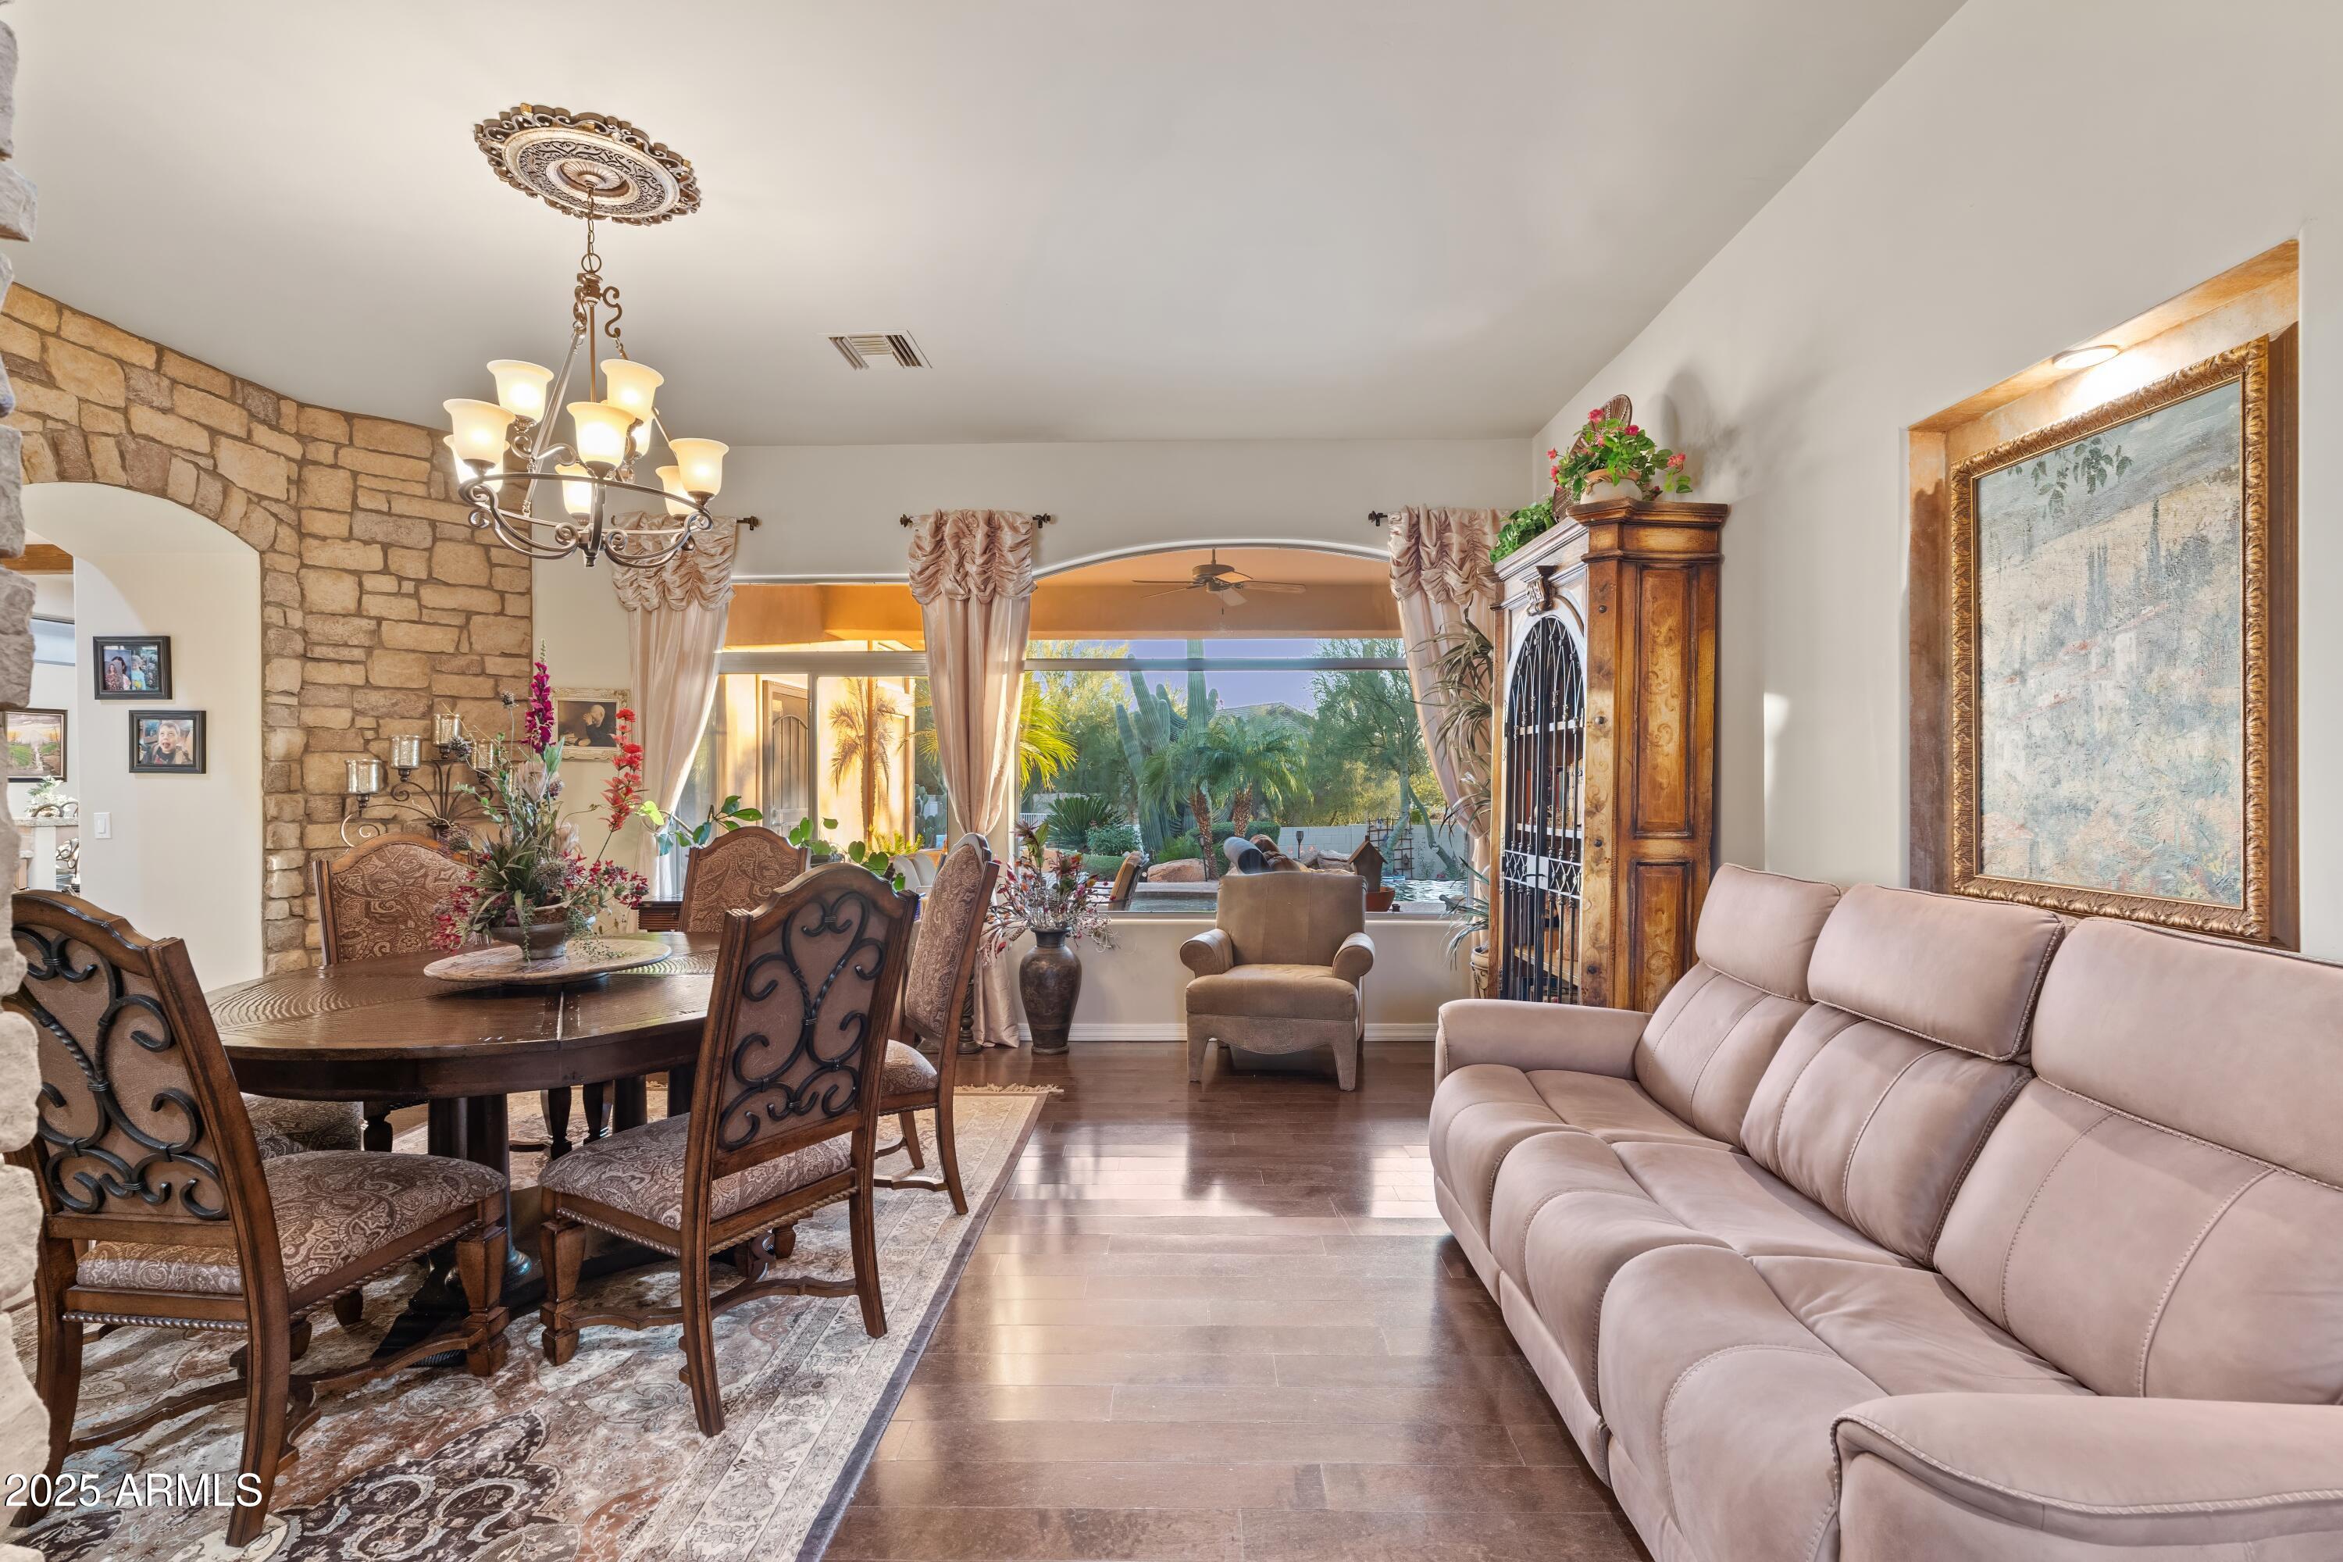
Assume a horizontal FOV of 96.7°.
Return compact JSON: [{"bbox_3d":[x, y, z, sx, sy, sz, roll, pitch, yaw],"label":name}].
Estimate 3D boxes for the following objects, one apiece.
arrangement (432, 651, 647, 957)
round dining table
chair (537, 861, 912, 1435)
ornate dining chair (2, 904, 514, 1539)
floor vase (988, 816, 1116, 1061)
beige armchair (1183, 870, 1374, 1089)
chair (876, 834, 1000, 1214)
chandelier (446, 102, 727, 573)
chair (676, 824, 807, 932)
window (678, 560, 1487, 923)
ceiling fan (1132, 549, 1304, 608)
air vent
[{"bbox_3d":[-1.770,0.070,2.930,0.540,0.860,0.460,0,0,-1],"label":"arrangement"},{"bbox_3d":[-1.734,0.960,2.991,1.620,0.770,1.620,0,0,0],"label":"round dining table"},{"bbox_3d":[-0.998,0.768,2.462,0.687,1.161,0.633,0,0,36],"label":"chair"},{"bbox_3d":[-1.797,0.752,2.020,0.550,1.130,0.710,0,0,6],"label":"ornate dining chair"},{"bbox_3d":[-0.585,0.760,5.070,0.620,1.120,0.540,0,0,1],"label":"floor vase"},{"bbox_3d":[0.515,0.885,4.870,0.860,0.880,0.760,0,0,12],"label":"beige armchair"},{"bbox_3d":[-0.935,0.763,3.311,0.687,1.161,0.633,0,0,-27],"label":"chair"},{"bbox_3d":[-1.646,-1.149,2.924,0.710,1.100,0.710,0,0,0],"label":"chandelier"},{"bbox_3d":[-1.669,0.760,3.812,0.633,1.161,0.687,0,0,1],"label":"chair"},{"bbox_3d":[-0.510,-0.240,5.450,4.100,1.870,0.140,0,0,1],"label":"window"},{"bbox_3d":[0.321,-1.530,7.441,1.320,0.390,1.320,0,0,0],"label":"ceiling fan"},{"bbox_3d":[-1.190,-1.735,4.190,0.350,0.030,0.350,0,0,1],"label":"air vent"}]

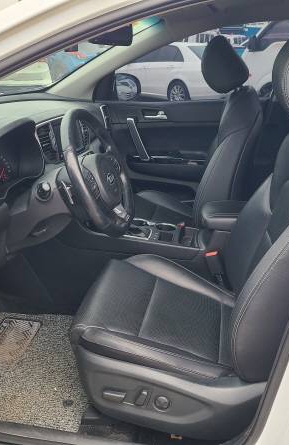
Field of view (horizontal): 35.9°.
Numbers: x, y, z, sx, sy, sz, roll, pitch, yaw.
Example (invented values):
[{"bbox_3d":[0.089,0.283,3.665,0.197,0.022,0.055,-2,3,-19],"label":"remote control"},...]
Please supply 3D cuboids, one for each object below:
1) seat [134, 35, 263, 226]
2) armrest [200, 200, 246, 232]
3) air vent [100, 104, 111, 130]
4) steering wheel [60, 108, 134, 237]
[{"bbox_3d":[0.216,-0.272,1.940,0.620,1.005,0.520,6,22,10],"label":"seat"},{"bbox_3d":[0.339,-0.024,1.594,0.300,0.075,0.200,6,22,10],"label":"armrest"},{"bbox_3d":[-0.198,-0.521,2.199,0.050,0.130,0.080,-6,20,14],"label":"air vent"},{"bbox_3d":[-0.147,-0.130,1.254,0.110,0.370,0.370,-18,16,18],"label":"steering wheel"}]

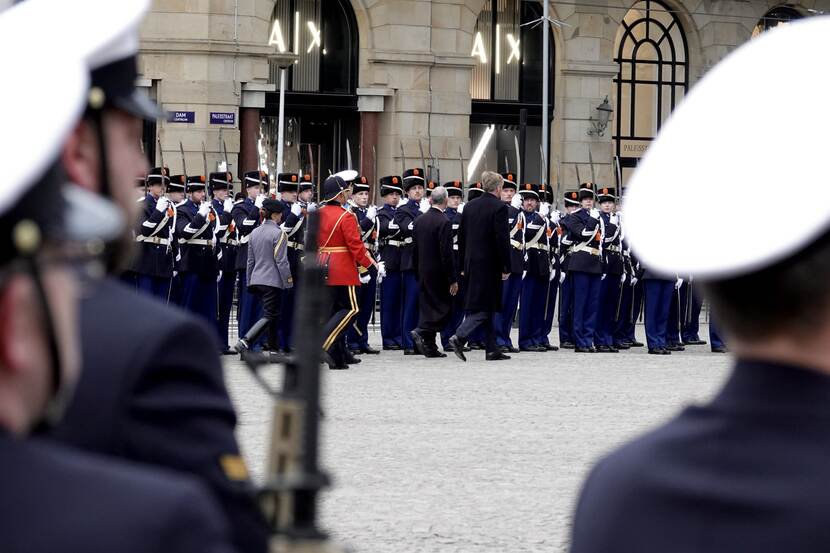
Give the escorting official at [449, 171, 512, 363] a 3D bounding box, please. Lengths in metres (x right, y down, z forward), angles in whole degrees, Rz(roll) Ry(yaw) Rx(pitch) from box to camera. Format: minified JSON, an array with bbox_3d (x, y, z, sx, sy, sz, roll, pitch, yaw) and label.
[{"bbox_3d":[0.663,-0.107,36.528,0.640,1.880,0.540,-1,2,-37],"label":"escorting official"}]

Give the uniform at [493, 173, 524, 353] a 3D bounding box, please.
[{"bbox_3d":[0.995,-0.145,38.600,0.520,1.901,0.400,-1,2,-30],"label":"uniform"}]

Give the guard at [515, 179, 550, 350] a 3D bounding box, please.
[{"bbox_3d":[1.261,-0.092,38.687,0.500,1.780,0.400,-1,1,-25],"label":"guard"}]

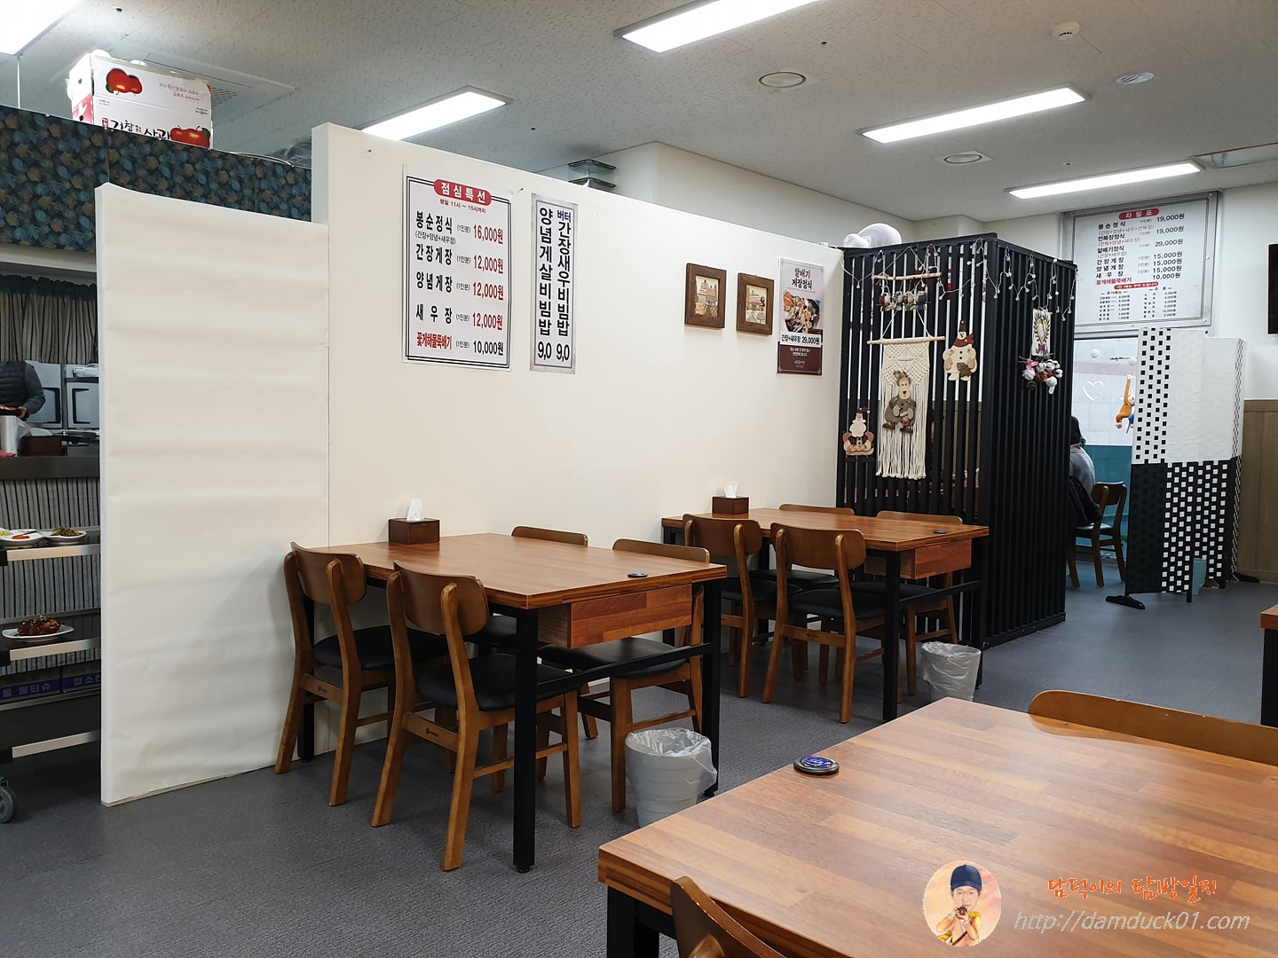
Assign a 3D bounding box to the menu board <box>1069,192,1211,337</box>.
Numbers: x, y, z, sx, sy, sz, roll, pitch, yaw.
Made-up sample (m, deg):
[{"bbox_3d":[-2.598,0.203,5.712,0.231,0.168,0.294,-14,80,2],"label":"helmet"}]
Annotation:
[{"bbox_3d":[4.126,-1.761,7.973,1.125,1.031,0.040,4,4,43],"label":"menu board"}]

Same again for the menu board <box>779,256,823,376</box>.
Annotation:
[{"bbox_3d":[0.892,-0.887,5.277,0.012,0.600,0.420,4,5,44],"label":"menu board"}]

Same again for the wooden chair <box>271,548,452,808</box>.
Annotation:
[{"bbox_3d":[-0.891,0.591,3.156,0.443,0.767,0.473,4,4,43],"label":"wooden chair"}]

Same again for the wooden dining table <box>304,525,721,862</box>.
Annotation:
[{"bbox_3d":[-0.446,0.611,3.134,1.200,0.715,0.800,4,5,44],"label":"wooden dining table"}]

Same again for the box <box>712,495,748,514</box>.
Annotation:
[{"bbox_3d":[0.463,0.133,4.804,0.129,0.079,0.132,4,4,42],"label":"box"}]

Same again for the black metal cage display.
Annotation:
[{"bbox_3d":[1.901,-0.217,5.704,0.886,2.165,1.205,4,4,43],"label":"black metal cage display"}]

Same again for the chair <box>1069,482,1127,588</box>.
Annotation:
[{"bbox_3d":[3.380,0.398,7.265,0.430,0.755,0.480,-2,4,-41],"label":"chair"}]

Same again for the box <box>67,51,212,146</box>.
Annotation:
[{"bbox_3d":[-2.158,-1.553,4.177,0.290,0.370,0.470,4,5,44],"label":"box"}]

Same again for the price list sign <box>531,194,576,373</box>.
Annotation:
[{"bbox_3d":[-0.350,-0.804,3.981,0.009,0.710,0.250,4,5,44],"label":"price list sign"}]

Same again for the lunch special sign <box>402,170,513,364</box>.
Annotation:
[{"bbox_3d":[-0.681,-0.787,3.678,0.010,0.717,0.508,4,5,44],"label":"lunch special sign"}]

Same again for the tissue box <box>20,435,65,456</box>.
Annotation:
[{"bbox_3d":[-2.338,-0.134,3.751,0.127,0.079,0.123,4,5,44],"label":"tissue box"}]

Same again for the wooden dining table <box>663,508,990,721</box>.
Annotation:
[{"bbox_3d":[0.820,0.565,4.384,1.217,0.726,0.798,4,5,44],"label":"wooden dining table"}]

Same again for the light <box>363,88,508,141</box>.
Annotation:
[{"bbox_3d":[-1.297,-2.190,5.850,1.280,0.040,0.290,4,5,44],"label":"light"}]

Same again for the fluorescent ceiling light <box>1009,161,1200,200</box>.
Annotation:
[{"bbox_3d":[3.435,-2.205,7.126,1.280,0.040,0.290,4,5,44],"label":"fluorescent ceiling light"}]

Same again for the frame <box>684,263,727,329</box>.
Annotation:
[{"bbox_3d":[0.329,-0.887,4.689,0.025,0.289,0.288,4,5,44],"label":"frame"}]

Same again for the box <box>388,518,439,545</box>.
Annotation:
[{"bbox_3d":[-0.807,0.190,3.466,0.123,0.079,0.127,4,5,44],"label":"box"}]

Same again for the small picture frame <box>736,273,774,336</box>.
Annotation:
[{"bbox_3d":[0.613,-0.902,4.979,0.025,0.290,0.290,4,5,44],"label":"small picture frame"}]

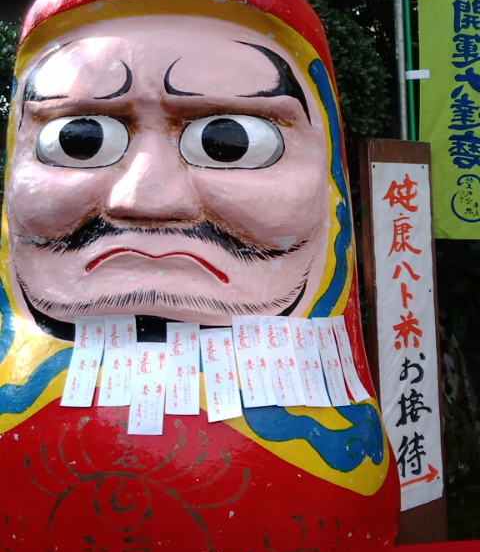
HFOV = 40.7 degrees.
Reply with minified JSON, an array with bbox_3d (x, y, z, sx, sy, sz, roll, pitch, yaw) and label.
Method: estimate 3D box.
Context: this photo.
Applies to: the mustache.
[{"bbox_3d":[-0.238,-0.112,1.930,0.870,0.140,0.220,0,0,3],"label":"mustache"}]

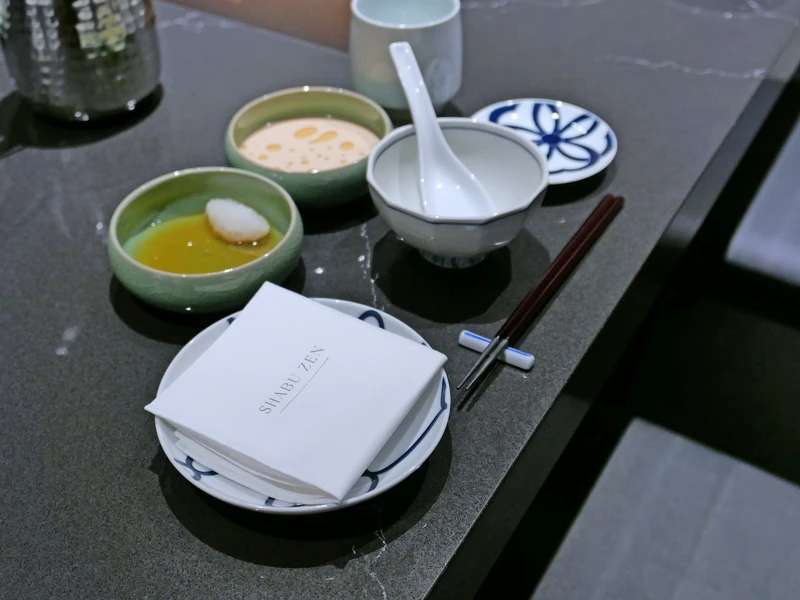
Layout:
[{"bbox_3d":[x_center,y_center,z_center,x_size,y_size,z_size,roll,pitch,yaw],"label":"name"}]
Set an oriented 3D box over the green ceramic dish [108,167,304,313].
[{"bbox_3d":[-0.124,-0.038,0.548,0.124,0.041,0.124,0,42,0],"label":"green ceramic dish"}]

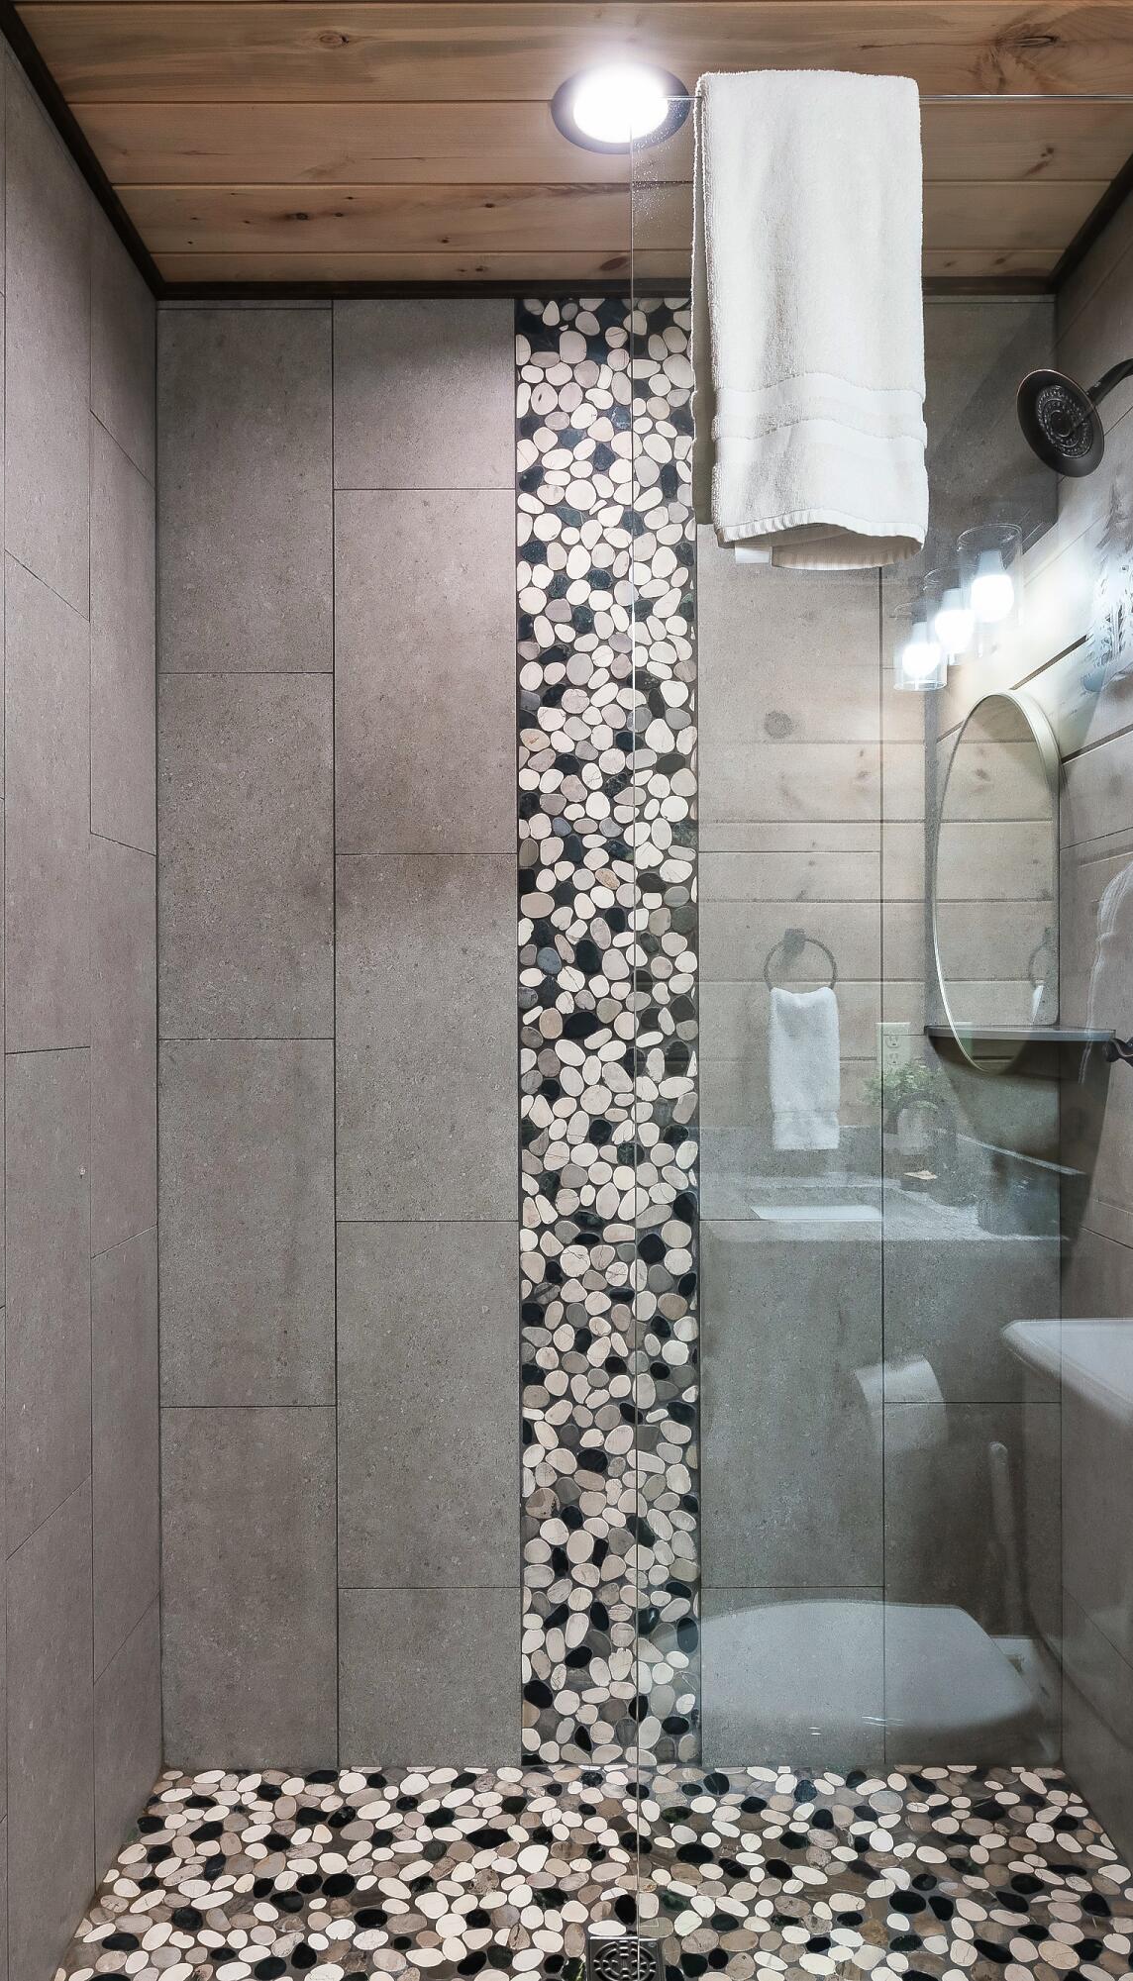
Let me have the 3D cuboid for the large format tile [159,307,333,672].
[{"bbox_3d":[-0.533,-0.829,2.196,0.291,0.601,0.010,0,0,0],"label":"large format tile"}]

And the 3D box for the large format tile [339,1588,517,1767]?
[{"bbox_3d":[-0.226,1.146,2.201,0.305,0.298,0.012,0,-1,0],"label":"large format tile"}]

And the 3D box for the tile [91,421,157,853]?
[{"bbox_3d":[-0.682,-0.523,2.029,0.010,0.598,0.310,0,0,0],"label":"tile"}]

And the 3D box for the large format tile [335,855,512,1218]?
[{"bbox_3d":[-0.231,0.078,2.192,0.301,0.605,0.010,0,0,0],"label":"large format tile"}]

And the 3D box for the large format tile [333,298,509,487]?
[{"bbox_3d":[-0.236,-0.991,2.198,0.300,0.312,0.010,0,0,0],"label":"large format tile"}]

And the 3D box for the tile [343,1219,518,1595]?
[{"bbox_3d":[-0.228,0.685,2.189,0.301,0.603,0.010,0,0,0],"label":"tile"}]

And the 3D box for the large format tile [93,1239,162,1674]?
[{"bbox_3d":[-0.678,0.688,2.029,0.010,0.608,0.311,0,0,0],"label":"large format tile"}]

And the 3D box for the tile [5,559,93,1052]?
[{"bbox_3d":[-0.686,-0.226,1.750,0.012,0.610,0.296,0,-1,0],"label":"tile"}]

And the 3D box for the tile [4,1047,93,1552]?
[{"bbox_3d":[-0.683,0.386,1.744,0.012,0.610,0.296,0,-1,0],"label":"tile"}]

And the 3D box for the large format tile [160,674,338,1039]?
[{"bbox_3d":[-0.536,-0.223,2.214,0.298,0.610,0.012,0,-1,0],"label":"large format tile"}]

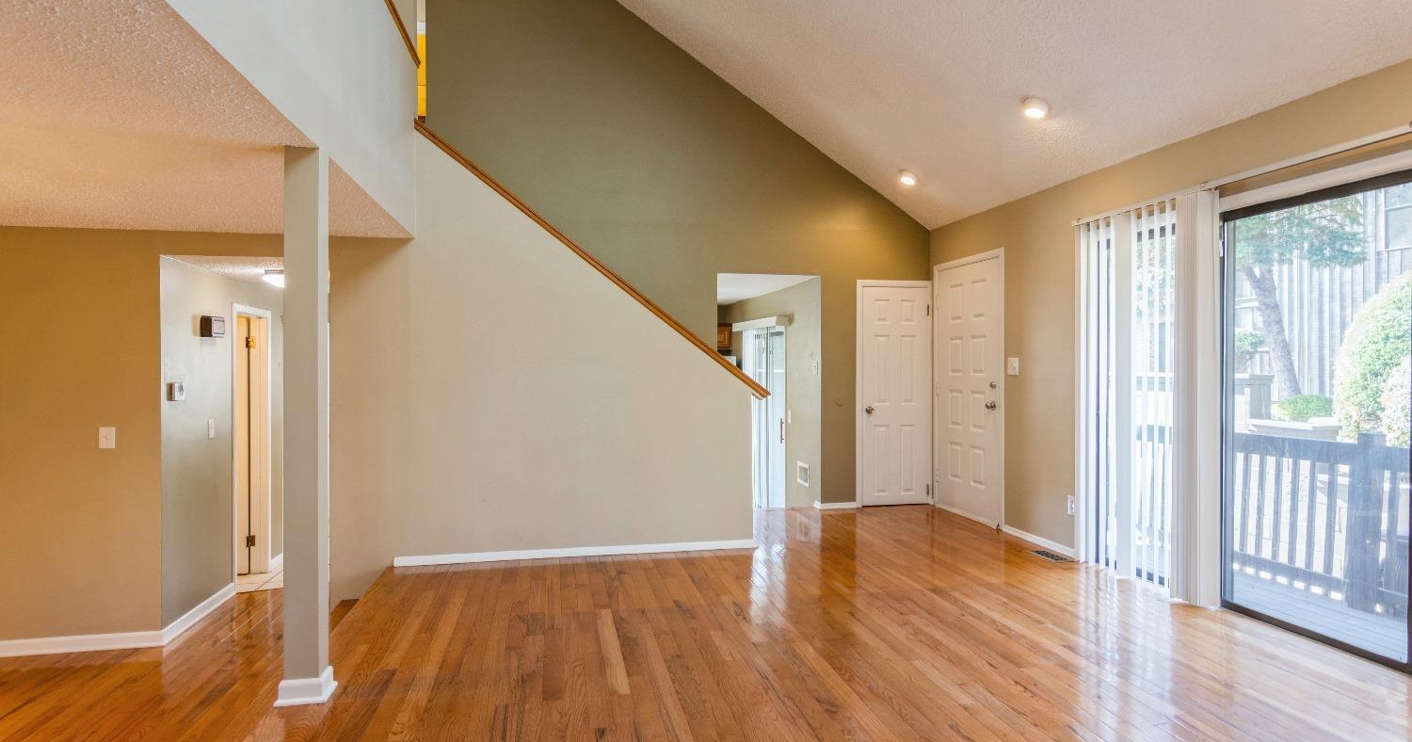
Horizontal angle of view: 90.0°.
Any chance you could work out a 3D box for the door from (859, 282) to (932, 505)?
[{"bbox_3d":[1.706,0.205,6.404,0.720,2.030,0.060,0,0,-12],"label":"door"}]

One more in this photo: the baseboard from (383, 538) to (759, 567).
[{"bbox_3d":[-0.797,1.190,4.637,2.337,0.060,0.015,0,0,-11],"label":"baseboard"}]

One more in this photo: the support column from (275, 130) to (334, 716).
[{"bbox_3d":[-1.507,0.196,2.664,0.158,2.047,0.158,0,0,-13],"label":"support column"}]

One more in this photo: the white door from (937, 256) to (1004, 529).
[{"bbox_3d":[2.186,0.160,5.870,0.060,2.120,0.953,0,0,-13],"label":"white door"}]

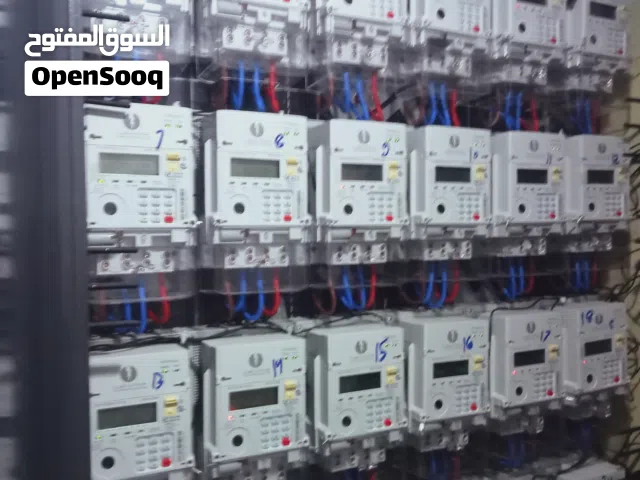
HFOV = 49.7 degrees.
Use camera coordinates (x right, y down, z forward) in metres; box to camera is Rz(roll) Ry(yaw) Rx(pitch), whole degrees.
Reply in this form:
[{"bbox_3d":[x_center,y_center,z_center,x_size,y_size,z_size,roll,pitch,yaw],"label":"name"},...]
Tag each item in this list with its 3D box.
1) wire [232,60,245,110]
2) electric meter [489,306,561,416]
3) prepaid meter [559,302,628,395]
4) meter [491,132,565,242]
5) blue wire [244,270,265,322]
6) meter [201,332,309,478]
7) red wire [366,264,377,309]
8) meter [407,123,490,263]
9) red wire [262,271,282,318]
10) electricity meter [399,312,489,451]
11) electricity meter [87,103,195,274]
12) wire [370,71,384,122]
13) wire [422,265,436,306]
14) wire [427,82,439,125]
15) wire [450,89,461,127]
[{"bbox_3d":[-0.109,-0.207,0.925,0.009,0.067,0.016,-1,2,-28],"label":"wire"},{"bbox_3d":[0.314,0.187,1.072,0.122,0.150,0.055,-1,2,-29],"label":"electric meter"},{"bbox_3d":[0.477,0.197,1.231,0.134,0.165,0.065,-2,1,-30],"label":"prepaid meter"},{"bbox_3d":[0.324,-0.085,1.100,0.130,0.171,0.064,-1,2,-29],"label":"meter"},{"bbox_3d":[-0.082,0.070,0.862,0.018,0.064,0.019,-1,2,-29],"label":"blue wire"},{"bbox_3d":[-0.089,0.236,0.942,0.138,0.201,0.064,-2,2,-29],"label":"meter"},{"bbox_3d":[0.071,0.064,0.946,0.009,0.059,0.013,-1,2,-29],"label":"red wire"},{"bbox_3d":[0.182,-0.066,0.991,0.126,0.182,0.057,-1,2,-29],"label":"meter"},{"bbox_3d":[-0.066,0.074,0.956,0.019,0.064,0.022,-1,2,-28],"label":"red wire"},{"bbox_3d":[0.186,0.213,1.034,0.130,0.195,0.064,-1,2,-29],"label":"electricity meter"},{"bbox_3d":[-0.231,-0.062,0.862,0.138,0.201,0.064,-2,2,-29],"label":"electricity meter"},{"bbox_3d":[0.086,-0.216,1.038,0.015,0.072,0.016,-1,2,-29],"label":"wire"},{"bbox_3d":[0.174,0.072,1.097,0.017,0.067,0.016,-2,3,-29],"label":"wire"},{"bbox_3d":[0.180,-0.216,1.102,0.015,0.067,0.018,-2,2,-29],"label":"wire"},{"bbox_3d":[0.198,-0.194,1.010,0.009,0.054,0.012,-1,2,-29],"label":"wire"}]

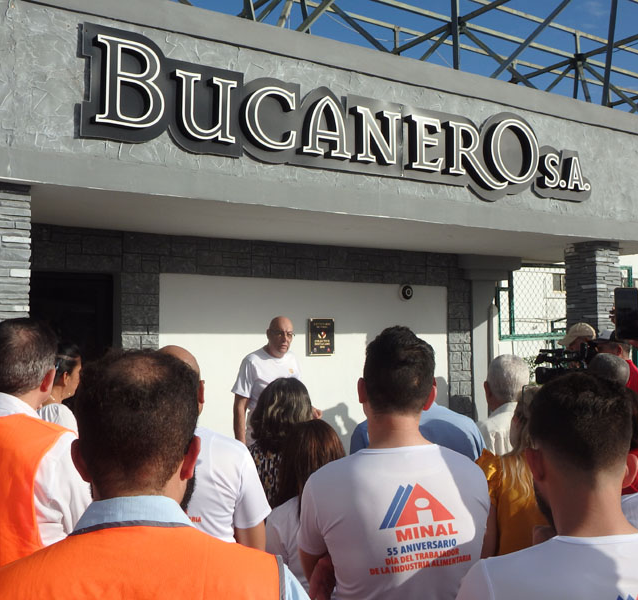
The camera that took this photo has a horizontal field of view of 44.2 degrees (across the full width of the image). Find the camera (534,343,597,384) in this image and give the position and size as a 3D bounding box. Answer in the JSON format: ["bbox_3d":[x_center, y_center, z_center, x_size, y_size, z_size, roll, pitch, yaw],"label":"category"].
[{"bbox_3d":[1.465,0.376,4.650,0.400,0.240,0.190,-1,-3,12],"label":"camera"}]

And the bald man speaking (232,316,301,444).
[{"bbox_3d":[-0.272,0.969,4.961,0.540,1.730,0.400,1,-3,-31],"label":"bald man speaking"}]

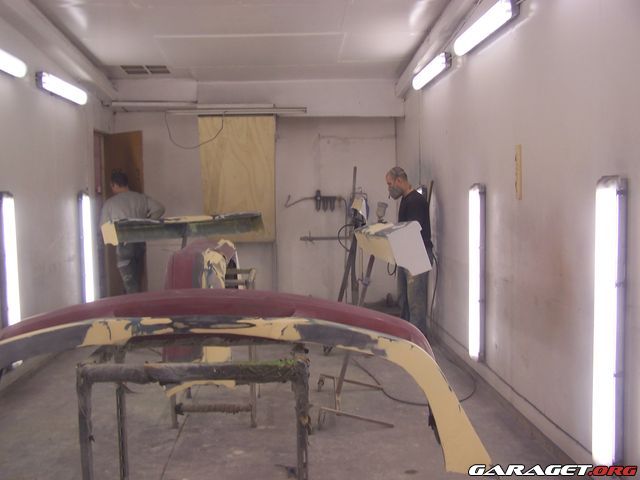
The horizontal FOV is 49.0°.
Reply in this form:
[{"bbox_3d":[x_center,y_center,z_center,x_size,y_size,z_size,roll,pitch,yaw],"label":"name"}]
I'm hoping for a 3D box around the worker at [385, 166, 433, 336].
[{"bbox_3d":[0.825,0.110,6.593,0.500,1.620,0.520,-1,4,-3],"label":"worker"}]

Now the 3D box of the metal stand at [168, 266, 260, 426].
[{"bbox_3d":[-0.638,0.647,4.387,0.520,0.880,0.640,-1,4,-3],"label":"metal stand"}]

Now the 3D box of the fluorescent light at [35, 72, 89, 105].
[{"bbox_3d":[-2.353,-1.390,6.510,0.095,0.130,1.275,-1,4,-3],"label":"fluorescent light"}]

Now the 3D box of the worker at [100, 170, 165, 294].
[{"bbox_3d":[-1.944,0.088,7.283,0.620,1.640,0.450,-2,4,-20],"label":"worker"}]

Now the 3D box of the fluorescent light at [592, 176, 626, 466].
[{"bbox_3d":[1.240,0.372,3.016,0.095,1.275,0.130,-1,4,-3],"label":"fluorescent light"}]

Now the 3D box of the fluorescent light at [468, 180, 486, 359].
[{"bbox_3d":[1.136,0.243,5.060,0.095,1.275,0.130,-1,4,-3],"label":"fluorescent light"}]

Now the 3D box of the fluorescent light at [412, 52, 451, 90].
[{"bbox_3d":[1.030,-1.547,6.532,0.095,0.130,1.275,-1,4,-3],"label":"fluorescent light"}]

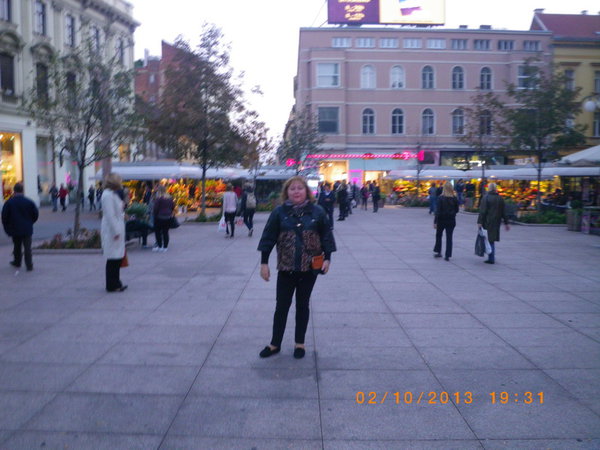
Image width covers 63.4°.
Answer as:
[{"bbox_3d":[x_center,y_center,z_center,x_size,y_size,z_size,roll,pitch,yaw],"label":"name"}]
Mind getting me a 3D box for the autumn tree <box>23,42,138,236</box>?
[{"bbox_3d":[-5.552,-1.958,12.276,2.800,5.000,2.700,0,5,0],"label":"autumn tree"}]

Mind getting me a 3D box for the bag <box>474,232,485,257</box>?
[{"bbox_3d":[3.707,0.403,10.022,0.190,0.500,0.270,0,5,0],"label":"bag"}]

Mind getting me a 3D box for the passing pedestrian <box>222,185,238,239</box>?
[{"bbox_3d":[-2.146,-0.462,14.914,0.500,1.670,0.360,0,5,5],"label":"passing pedestrian"}]

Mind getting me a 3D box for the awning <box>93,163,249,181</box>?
[{"bbox_3d":[-6.581,-2.642,24.664,7.600,0.850,3.000,0,5,-6],"label":"awning"}]

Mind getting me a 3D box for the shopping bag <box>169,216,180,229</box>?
[{"bbox_3d":[-3.051,-0.057,11.750,0.320,0.300,0.160,1,5,0],"label":"shopping bag"}]

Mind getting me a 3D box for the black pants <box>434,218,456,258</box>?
[{"bbox_3d":[3.031,0.229,10.109,0.430,0.920,0.380,-1,5,-11],"label":"black pants"}]

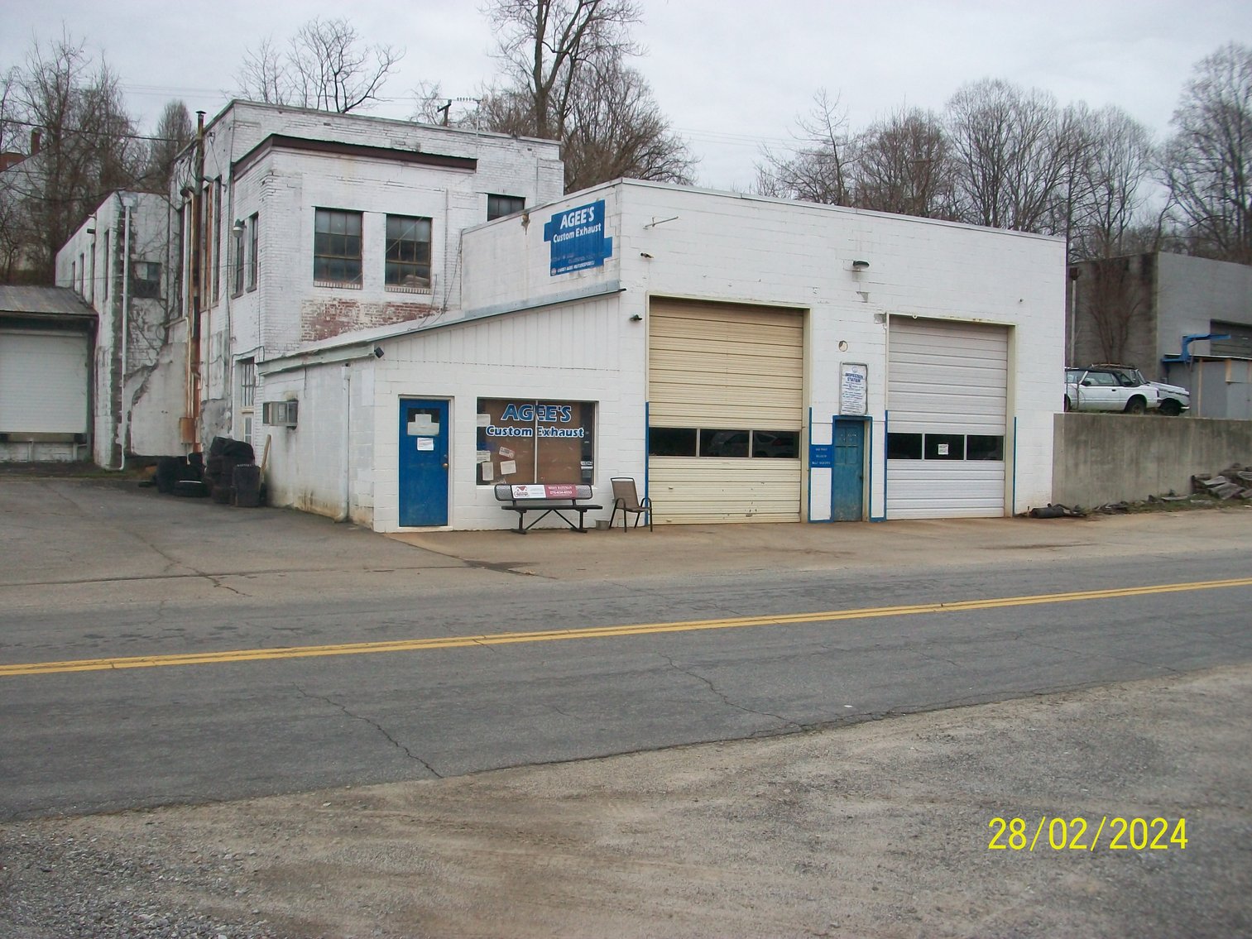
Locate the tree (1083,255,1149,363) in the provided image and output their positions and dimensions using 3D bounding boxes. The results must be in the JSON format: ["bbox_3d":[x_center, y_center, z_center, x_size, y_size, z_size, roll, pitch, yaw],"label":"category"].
[{"bbox_3d":[15.700,-4.300,39.500,2.200,5.000,2.100,0,1,0],"label":"tree"}]

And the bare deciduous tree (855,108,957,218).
[{"bbox_3d":[14.700,-14.400,64.000,5.600,9.300,5.600,0,1,0],"label":"bare deciduous tree"}]

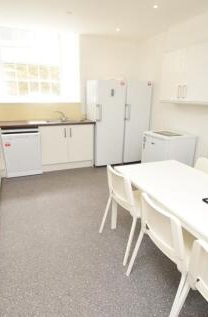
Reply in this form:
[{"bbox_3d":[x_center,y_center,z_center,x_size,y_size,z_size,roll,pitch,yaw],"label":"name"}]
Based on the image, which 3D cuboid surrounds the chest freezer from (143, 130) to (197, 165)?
[{"bbox_3d":[1.032,0.019,3.279,0.560,0.850,0.600,-6,19,-23],"label":"chest freezer"}]

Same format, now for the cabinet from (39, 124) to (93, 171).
[{"bbox_3d":[-0.769,-0.258,4.030,1.010,0.870,0.580,-6,19,-23],"label":"cabinet"}]

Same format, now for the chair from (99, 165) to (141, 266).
[{"bbox_3d":[0.305,0.460,1.905,0.530,0.800,0.470,-8,19,-26],"label":"chair"}]

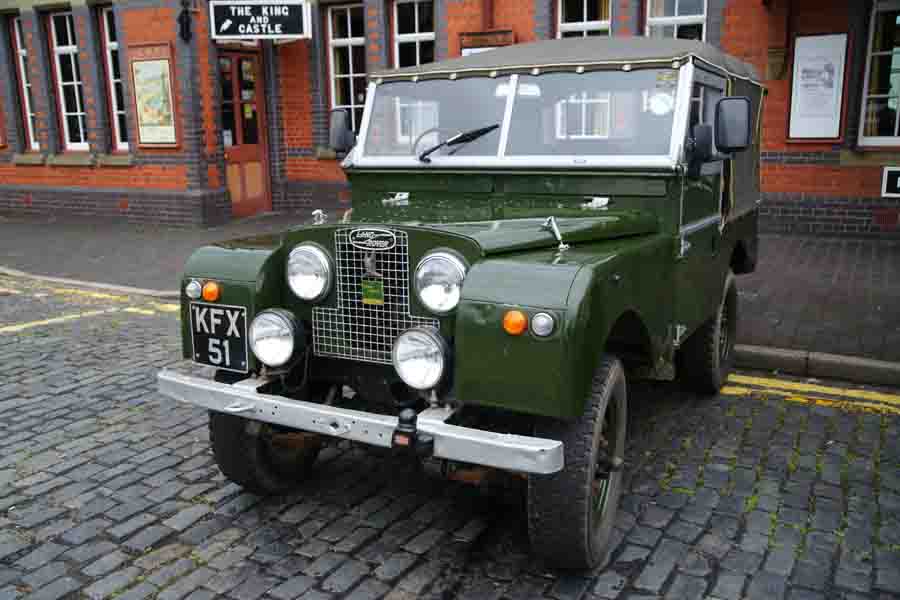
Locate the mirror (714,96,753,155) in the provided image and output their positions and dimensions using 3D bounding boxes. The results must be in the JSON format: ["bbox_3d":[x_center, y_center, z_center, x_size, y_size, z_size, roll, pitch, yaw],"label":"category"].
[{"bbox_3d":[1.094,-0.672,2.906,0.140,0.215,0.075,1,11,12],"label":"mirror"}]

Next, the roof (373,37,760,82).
[{"bbox_3d":[0.812,-1.318,4.261,1.570,0.235,2.180,5,13,29],"label":"roof"}]

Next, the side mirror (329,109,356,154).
[{"bbox_3d":[-0.558,-0.860,3.842,0.140,0.220,0.080,10,16,44],"label":"side mirror"}]

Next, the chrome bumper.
[{"bbox_3d":[-0.382,0.374,2.430,1.575,0.085,0.080,5,13,29],"label":"chrome bumper"}]

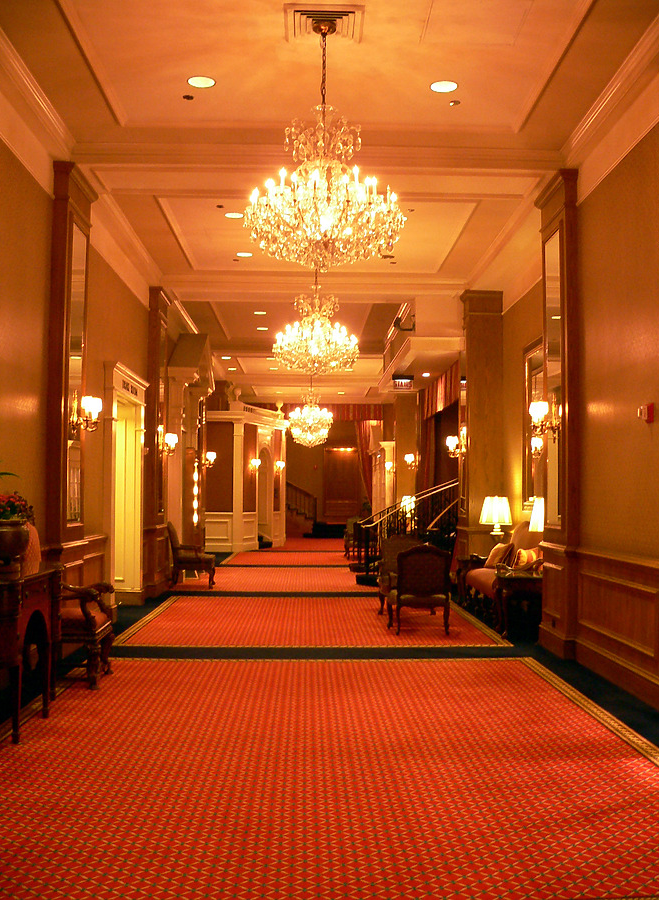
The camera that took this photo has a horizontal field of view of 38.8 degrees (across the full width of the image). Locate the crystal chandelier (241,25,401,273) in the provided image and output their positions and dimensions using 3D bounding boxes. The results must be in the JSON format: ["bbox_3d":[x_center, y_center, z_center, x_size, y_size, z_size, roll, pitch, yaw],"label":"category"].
[{"bbox_3d":[-0.031,-2.079,6.455,1.094,1.709,1.094,0,-3,-1],"label":"crystal chandelier"}]

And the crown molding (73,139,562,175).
[{"bbox_3d":[-0.072,-2.768,8.821,4.650,0.157,0.113,0,-3,-1],"label":"crown molding"}]

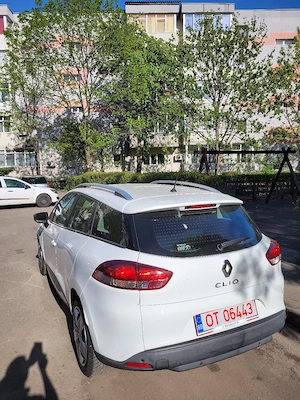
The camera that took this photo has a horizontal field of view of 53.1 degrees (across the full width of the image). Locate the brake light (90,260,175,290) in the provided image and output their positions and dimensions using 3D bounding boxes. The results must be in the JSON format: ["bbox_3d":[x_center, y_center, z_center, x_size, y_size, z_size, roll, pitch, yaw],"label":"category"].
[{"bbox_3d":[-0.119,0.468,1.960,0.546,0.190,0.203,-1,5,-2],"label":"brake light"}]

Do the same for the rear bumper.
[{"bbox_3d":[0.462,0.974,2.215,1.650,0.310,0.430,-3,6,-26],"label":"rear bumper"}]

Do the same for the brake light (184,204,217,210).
[{"bbox_3d":[0.381,0.051,2.271,0.290,0.028,0.040,-3,6,-26],"label":"brake light"}]

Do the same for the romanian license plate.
[{"bbox_3d":[0.535,0.793,2.047,0.530,0.130,0.020,-3,-11,-26],"label":"romanian license plate"}]

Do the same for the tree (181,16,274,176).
[{"bbox_3d":[5.139,-6.191,19.906,6.300,11.600,6.300,-3,6,-26],"label":"tree"}]

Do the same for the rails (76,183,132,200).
[{"bbox_3d":[-0.518,-0.108,2.938,0.070,0.100,1.680,-3,6,-26],"label":"rails"}]

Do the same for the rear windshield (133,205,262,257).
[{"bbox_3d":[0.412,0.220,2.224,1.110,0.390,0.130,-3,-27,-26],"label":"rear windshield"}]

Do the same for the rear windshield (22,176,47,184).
[{"bbox_3d":[-6.189,-1.028,16.000,1.360,0.460,0.140,-3,-22,-26],"label":"rear windshield"}]

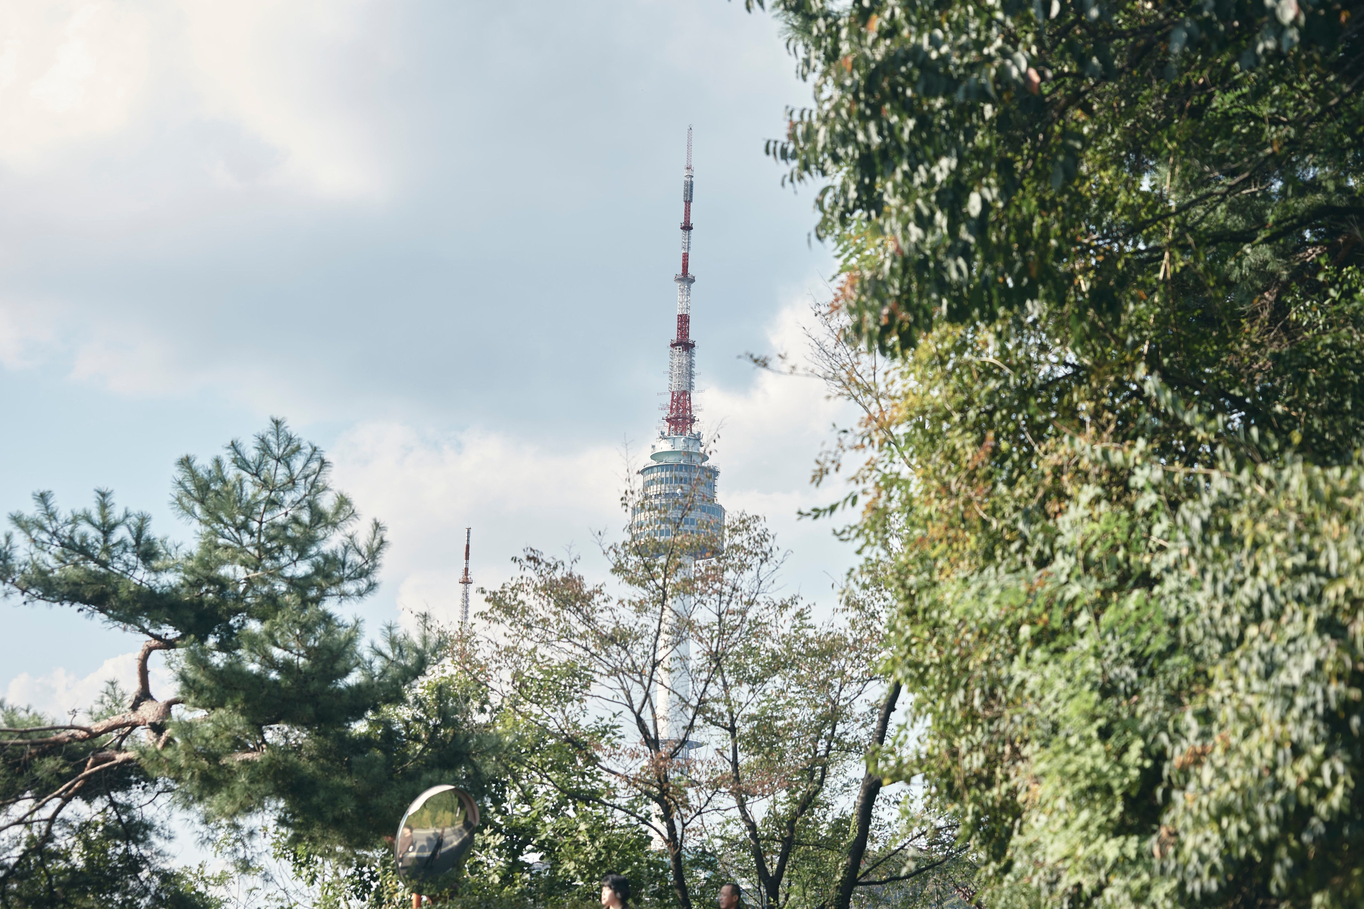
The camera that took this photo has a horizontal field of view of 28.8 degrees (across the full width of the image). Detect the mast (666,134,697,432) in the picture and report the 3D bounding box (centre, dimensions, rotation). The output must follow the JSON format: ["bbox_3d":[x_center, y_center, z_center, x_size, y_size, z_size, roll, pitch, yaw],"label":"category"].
[{"bbox_3d":[0.996,-54.787,828.998,9.500,101.000,9.500,2,-14,0],"label":"mast"}]

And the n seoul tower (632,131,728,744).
[{"bbox_3d":[-0.783,11.110,812.934,28.700,236.700,28.700,2,-14,0],"label":"n seoul tower"}]

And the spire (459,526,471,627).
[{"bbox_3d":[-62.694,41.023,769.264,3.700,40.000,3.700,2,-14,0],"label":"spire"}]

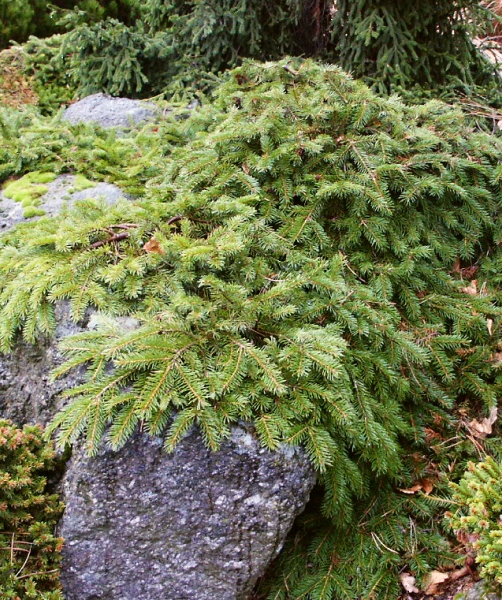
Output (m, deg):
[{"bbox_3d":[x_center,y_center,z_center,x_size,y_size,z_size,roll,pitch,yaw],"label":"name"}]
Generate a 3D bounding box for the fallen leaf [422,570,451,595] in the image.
[{"bbox_3d":[0.337,0.515,1.477,0.058,0.020,0.036,-24,36,-39],"label":"fallen leaf"}]

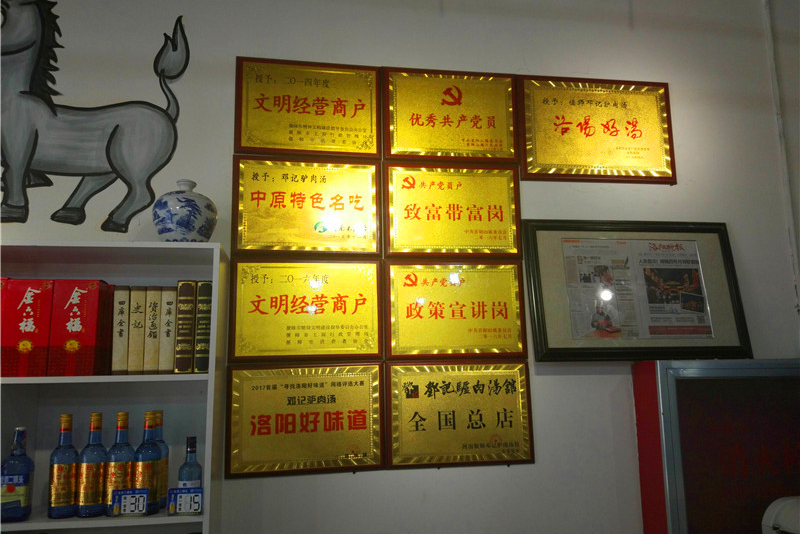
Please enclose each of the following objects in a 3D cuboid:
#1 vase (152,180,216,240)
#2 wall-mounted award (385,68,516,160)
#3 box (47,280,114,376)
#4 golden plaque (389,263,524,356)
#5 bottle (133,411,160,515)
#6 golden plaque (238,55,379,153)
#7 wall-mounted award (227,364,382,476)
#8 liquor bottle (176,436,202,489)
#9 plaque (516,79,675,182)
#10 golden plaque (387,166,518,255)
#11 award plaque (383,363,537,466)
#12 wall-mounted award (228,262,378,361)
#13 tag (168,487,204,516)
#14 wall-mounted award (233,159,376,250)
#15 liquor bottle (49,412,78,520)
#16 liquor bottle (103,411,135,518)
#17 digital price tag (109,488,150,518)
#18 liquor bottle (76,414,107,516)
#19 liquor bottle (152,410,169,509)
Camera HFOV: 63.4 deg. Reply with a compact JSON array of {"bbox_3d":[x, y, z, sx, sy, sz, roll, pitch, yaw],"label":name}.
[{"bbox_3d":[-0.653,-0.153,1.968,0.189,0.226,0.189,1,-10,-10],"label":"vase"},{"bbox_3d":[0.183,-0.538,2.320,0.496,0.337,0.020,0,-8,-9],"label":"wall-mounted award"},{"bbox_3d":[-0.889,0.172,1.803,0.115,0.260,0.105,1,-8,-9],"label":"box"},{"bbox_3d":[0.194,0.151,2.220,0.498,0.339,0.020,1,-10,-10],"label":"golden plaque"},{"bbox_3d":[-0.698,0.544,1.797,0.072,0.268,0.072,2,-8,-21],"label":"bottle"},{"bbox_3d":[-0.315,-0.549,2.256,0.500,0.349,0.020,1,-10,-10],"label":"golden plaque"},{"bbox_3d":[-0.299,0.489,2.091,0.500,0.343,0.020,0,-8,-9],"label":"wall-mounted award"},{"bbox_3d":[-0.575,0.570,1.778,0.063,0.196,0.063,1,-10,-10],"label":"liquor bottle"},{"bbox_3d":[0.733,-0.509,2.427,0.619,0.408,0.020,1,-10,-10],"label":"plaque"},{"bbox_3d":[0.186,-0.193,2.271,0.496,0.340,0.020,0,-8,-9],"label":"golden plaque"},{"bbox_3d":[0.201,0.490,2.162,0.501,0.339,0.020,1,-10,-10],"label":"award plaque"},{"bbox_3d":[-0.304,0.145,2.140,0.500,0.339,0.020,0,-8,-9],"label":"wall-mounted award"},{"bbox_3d":[-0.564,0.619,1.714,0.086,0.070,0.020,1,-18,-10],"label":"tag"},{"bbox_3d":[-0.309,-0.199,2.195,0.502,0.353,0.020,1,-10,-10],"label":"wall-mounted award"},{"bbox_3d":[-0.913,0.537,1.761,0.072,0.268,0.072,1,-8,-9],"label":"liquor bottle"},{"bbox_3d":[-0.769,0.541,1.786,0.072,0.268,0.072,2,-8,-23],"label":"liquor bottle"},{"bbox_3d":[-0.701,0.615,1.692,0.086,0.068,0.020,1,-18,-10],"label":"digital price tag"},{"bbox_3d":[-0.837,0.538,1.773,0.072,0.268,0.072,1,-8,-9],"label":"liquor bottle"},{"bbox_3d":[-0.704,0.553,1.872,0.072,0.268,0.072,1,-8,-9],"label":"liquor bottle"}]

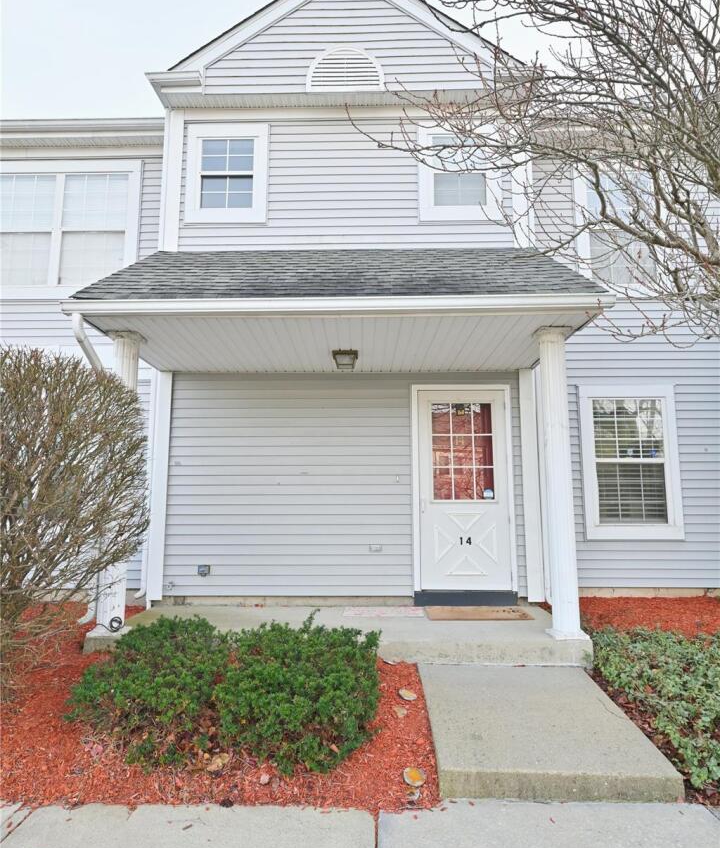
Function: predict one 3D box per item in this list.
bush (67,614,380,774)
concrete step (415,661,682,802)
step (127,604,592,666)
[{"bbox_3d":[-0.860,1.607,3.615,1.960,0.590,0.960,0,-8,2],"label":"bush"},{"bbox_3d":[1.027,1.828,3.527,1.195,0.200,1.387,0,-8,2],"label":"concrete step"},{"bbox_3d":[-0.159,1.815,4.987,3.831,0.184,1.409,0,-8,2],"label":"step"}]

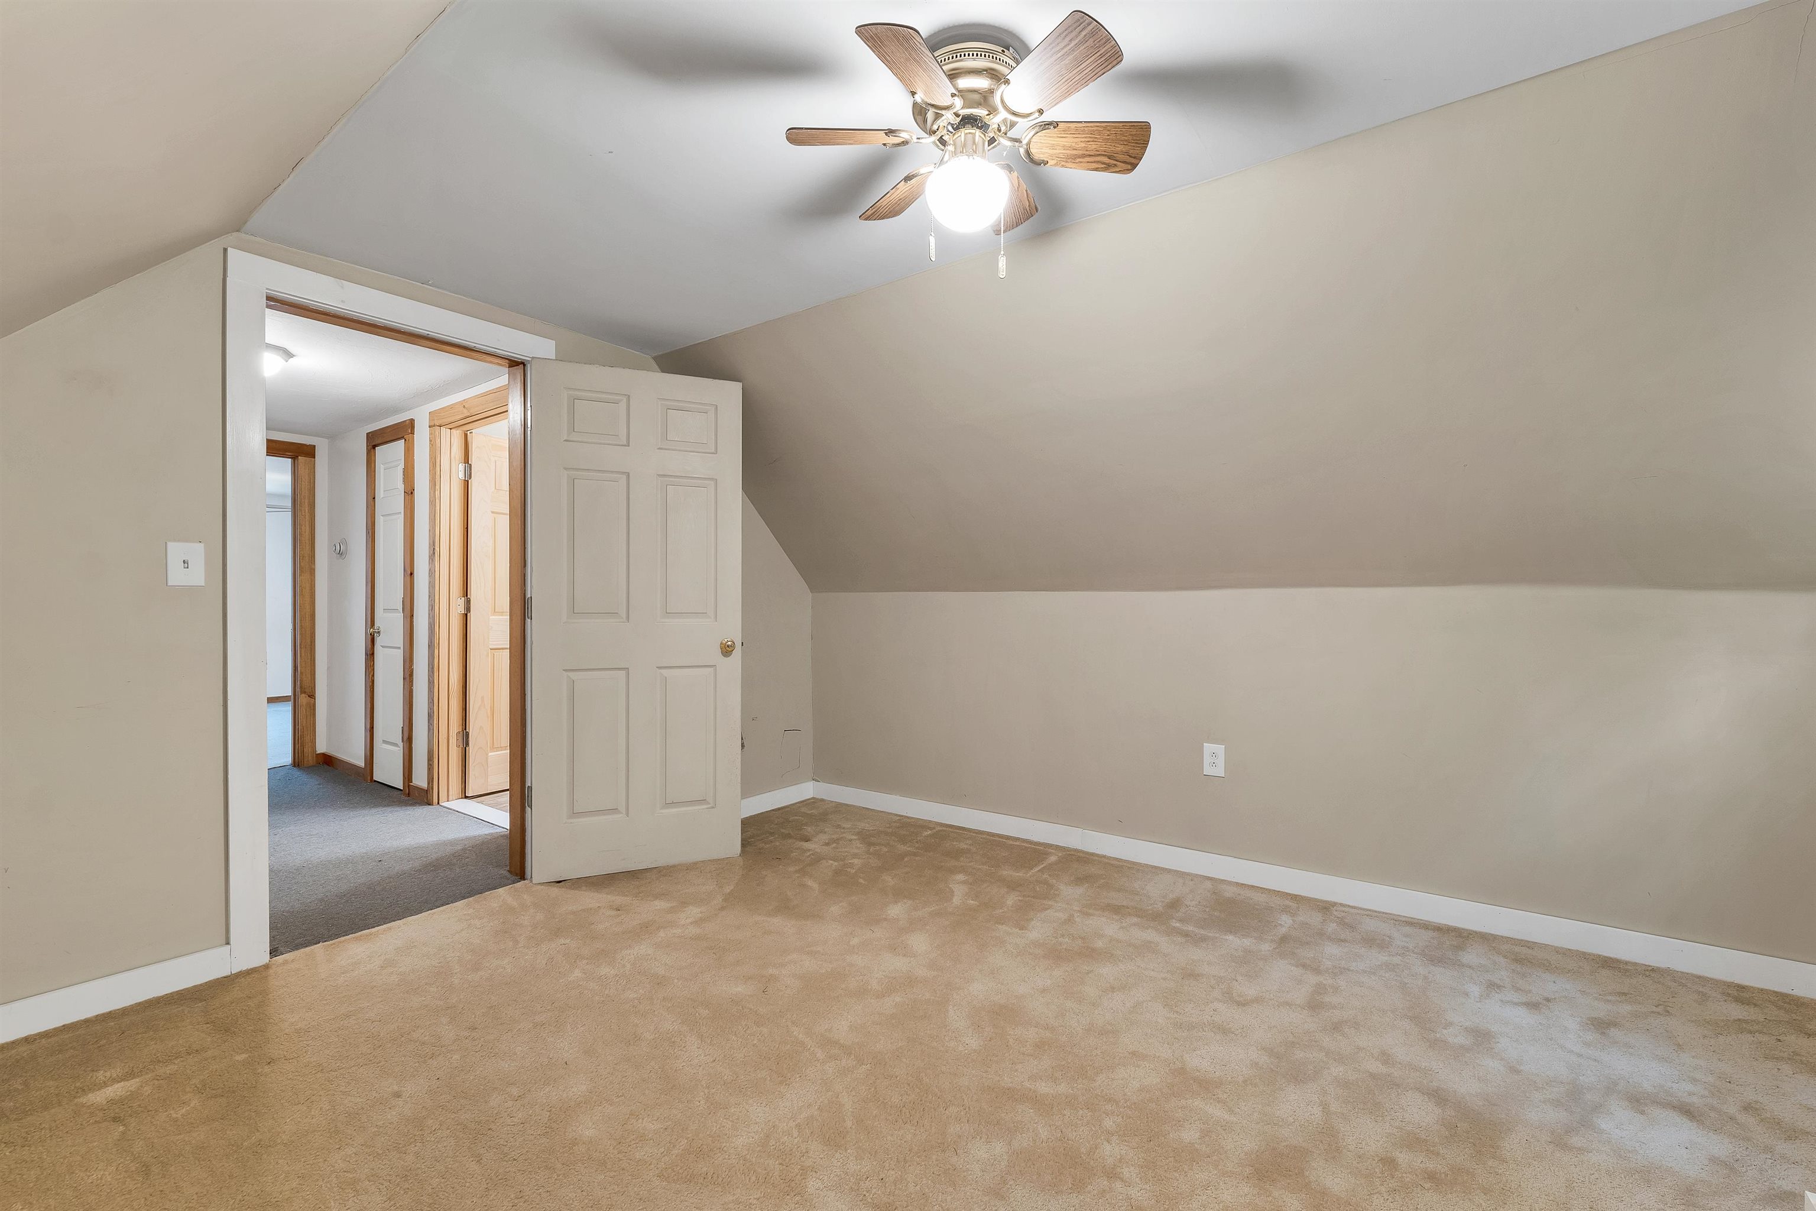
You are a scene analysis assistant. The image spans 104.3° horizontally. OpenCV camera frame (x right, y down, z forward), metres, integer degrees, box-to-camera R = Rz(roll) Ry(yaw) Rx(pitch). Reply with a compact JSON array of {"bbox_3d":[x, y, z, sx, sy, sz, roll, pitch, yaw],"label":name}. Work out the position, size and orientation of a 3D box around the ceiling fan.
[{"bbox_3d":[0.128,-0.958,1.509,0.760,0.310,0.740,0,0,-34],"label":"ceiling fan"}]

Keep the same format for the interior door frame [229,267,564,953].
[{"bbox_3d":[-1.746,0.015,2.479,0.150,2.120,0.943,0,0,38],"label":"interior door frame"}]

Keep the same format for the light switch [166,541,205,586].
[{"bbox_3d":[-2.051,-0.116,2.008,0.014,0.119,0.073,0,0,38],"label":"light switch"}]

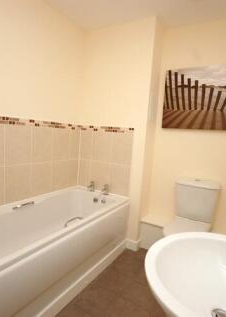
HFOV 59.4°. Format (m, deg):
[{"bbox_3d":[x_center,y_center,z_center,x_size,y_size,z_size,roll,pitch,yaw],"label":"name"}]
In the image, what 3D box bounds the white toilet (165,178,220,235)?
[{"bbox_3d":[0.686,0.644,1.773,0.380,0.805,0.660,8,8,31],"label":"white toilet"}]

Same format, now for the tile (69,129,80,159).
[{"bbox_3d":[-0.451,-0.155,2.324,0.010,0.330,0.171,8,8,31],"label":"tile"}]

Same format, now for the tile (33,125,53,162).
[{"bbox_3d":[-0.684,-0.125,1.935,0.012,0.330,0.248,8,8,31],"label":"tile"}]

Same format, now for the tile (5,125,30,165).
[{"bbox_3d":[-0.819,-0.110,1.720,0.010,0.330,0.246,8,8,31],"label":"tile"}]

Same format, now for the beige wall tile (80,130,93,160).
[{"bbox_3d":[-0.321,-0.150,2.353,0.179,0.330,0.010,8,8,31],"label":"beige wall tile"}]

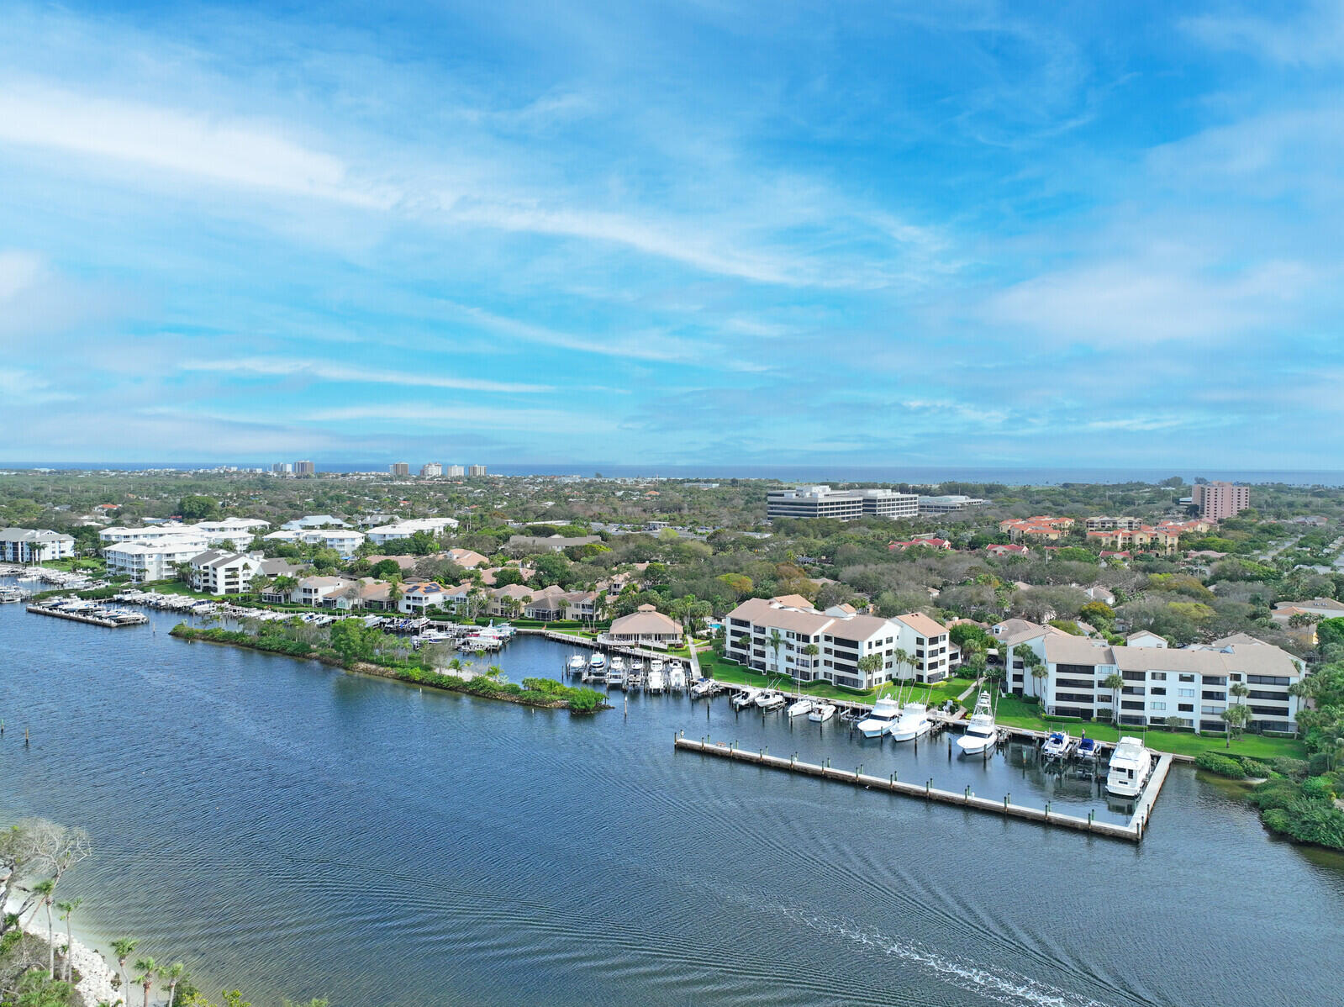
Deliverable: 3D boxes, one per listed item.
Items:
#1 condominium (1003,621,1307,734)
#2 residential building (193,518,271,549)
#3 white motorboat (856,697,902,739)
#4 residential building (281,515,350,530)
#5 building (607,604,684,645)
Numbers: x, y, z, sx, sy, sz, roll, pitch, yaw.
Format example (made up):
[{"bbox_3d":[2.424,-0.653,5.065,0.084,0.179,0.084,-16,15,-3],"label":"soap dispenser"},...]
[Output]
[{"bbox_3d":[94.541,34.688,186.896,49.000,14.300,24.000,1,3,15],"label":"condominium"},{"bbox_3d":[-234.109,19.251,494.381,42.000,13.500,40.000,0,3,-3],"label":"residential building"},{"bbox_3d":[39.270,40.140,176.440,4.800,6.300,14.600,2,3,34],"label":"white motorboat"},{"bbox_3d":[-228.536,14.960,598.291,45.000,12.000,22.000,0,3,3],"label":"residential building"},{"bbox_3d":[-7.170,32.620,258.690,20.500,10.000,20.000,0,3,0],"label":"building"}]

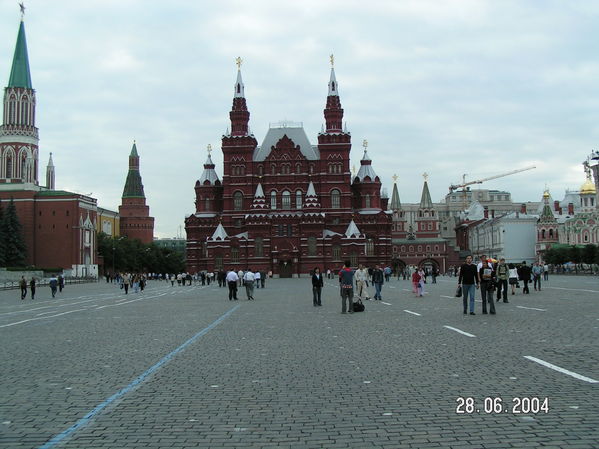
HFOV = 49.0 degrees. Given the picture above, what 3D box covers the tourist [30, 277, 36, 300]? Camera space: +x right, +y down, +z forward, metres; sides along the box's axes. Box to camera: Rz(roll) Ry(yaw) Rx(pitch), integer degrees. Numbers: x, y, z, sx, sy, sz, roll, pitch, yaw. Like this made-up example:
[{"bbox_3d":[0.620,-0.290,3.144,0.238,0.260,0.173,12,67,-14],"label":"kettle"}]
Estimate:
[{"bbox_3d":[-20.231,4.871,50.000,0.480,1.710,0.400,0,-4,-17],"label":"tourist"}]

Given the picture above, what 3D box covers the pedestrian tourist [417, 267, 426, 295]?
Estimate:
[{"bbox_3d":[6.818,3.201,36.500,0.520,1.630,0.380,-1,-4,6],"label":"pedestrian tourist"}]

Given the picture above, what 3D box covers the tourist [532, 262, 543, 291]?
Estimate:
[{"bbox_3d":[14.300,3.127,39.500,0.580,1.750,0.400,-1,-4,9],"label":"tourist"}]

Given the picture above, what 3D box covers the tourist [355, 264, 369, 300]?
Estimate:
[{"bbox_3d":[3.061,2.845,32.300,0.650,1.760,0.500,1,-4,-19],"label":"tourist"}]

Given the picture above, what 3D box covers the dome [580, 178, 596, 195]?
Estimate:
[{"bbox_3d":[73.855,-9.711,168.000,4.100,4.100,4.100,-1,-4,0],"label":"dome"}]

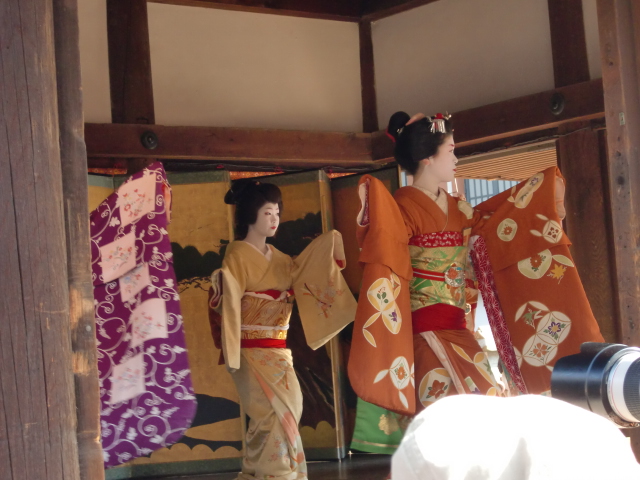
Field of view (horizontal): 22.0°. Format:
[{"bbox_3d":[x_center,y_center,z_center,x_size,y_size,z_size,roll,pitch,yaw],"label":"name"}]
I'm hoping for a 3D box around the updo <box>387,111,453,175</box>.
[{"bbox_3d":[0.384,-0.376,6.350,0.250,0.240,0.225,-4,-4,6],"label":"updo"}]

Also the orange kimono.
[{"bbox_3d":[0.610,0.340,6.343,0.950,1.200,0.500,-1,-5,-35],"label":"orange kimono"}]

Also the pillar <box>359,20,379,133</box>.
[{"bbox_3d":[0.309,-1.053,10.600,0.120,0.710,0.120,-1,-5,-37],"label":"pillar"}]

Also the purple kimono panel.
[{"bbox_3d":[-0.590,0.245,5.350,0.380,0.970,0.170,-3,-4,-12],"label":"purple kimono panel"}]

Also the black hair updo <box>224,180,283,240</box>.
[{"bbox_3d":[-0.338,-0.155,8.350,0.280,0.285,0.250,-7,-5,42],"label":"black hair updo"}]

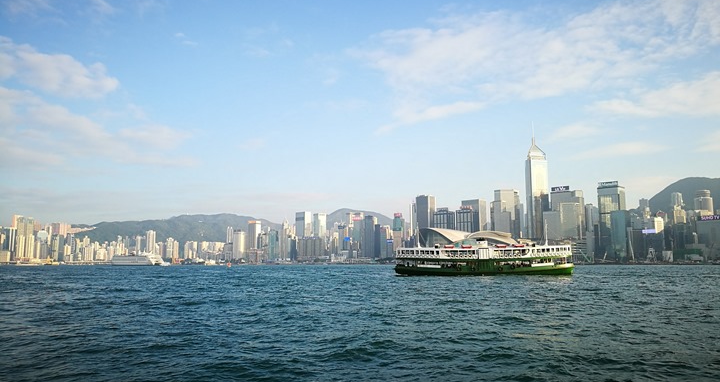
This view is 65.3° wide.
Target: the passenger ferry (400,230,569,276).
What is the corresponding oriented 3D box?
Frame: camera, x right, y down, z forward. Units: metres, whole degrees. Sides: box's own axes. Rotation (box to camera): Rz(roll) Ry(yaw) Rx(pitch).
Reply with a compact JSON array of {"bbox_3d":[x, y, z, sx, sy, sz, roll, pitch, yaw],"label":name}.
[{"bbox_3d":[23.788,11.976,110.076,34.200,8.900,8.800,-1,-7,10],"label":"passenger ferry"}]

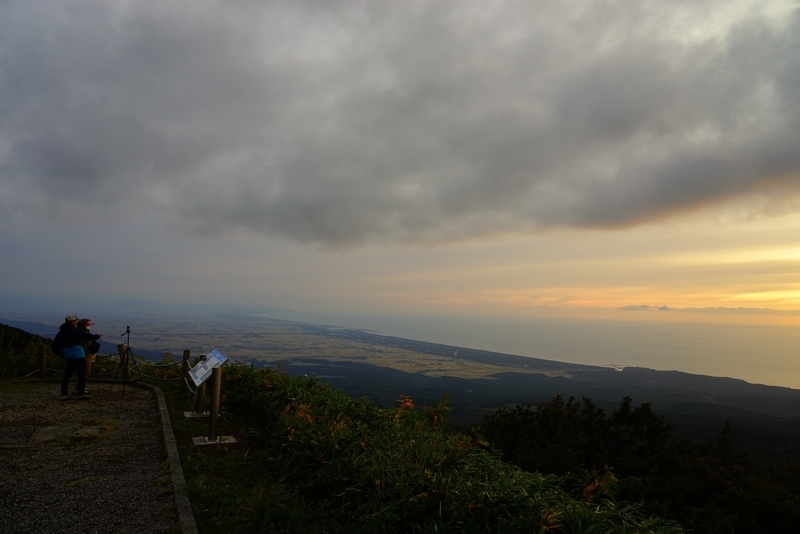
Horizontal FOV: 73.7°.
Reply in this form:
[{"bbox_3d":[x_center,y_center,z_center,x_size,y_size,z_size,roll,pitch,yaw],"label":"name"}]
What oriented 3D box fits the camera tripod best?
[{"bbox_3d":[-5.930,2.040,11.650,0.720,1.440,0.700,4,-5,-28],"label":"camera tripod"}]

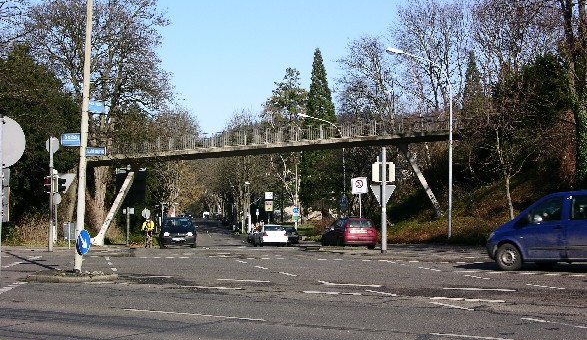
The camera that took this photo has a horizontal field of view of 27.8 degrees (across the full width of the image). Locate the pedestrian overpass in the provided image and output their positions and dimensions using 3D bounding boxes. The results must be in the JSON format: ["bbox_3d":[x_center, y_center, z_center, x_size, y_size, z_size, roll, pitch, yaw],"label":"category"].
[{"bbox_3d":[-1.418,0.709,76.500,24.300,8.200,3.000,0,-2,-1],"label":"pedestrian overpass"}]

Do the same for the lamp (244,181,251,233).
[{"bbox_3d":[-4.845,3.950,125.000,0.650,5.450,0.300,0,-2,-5],"label":"lamp"}]

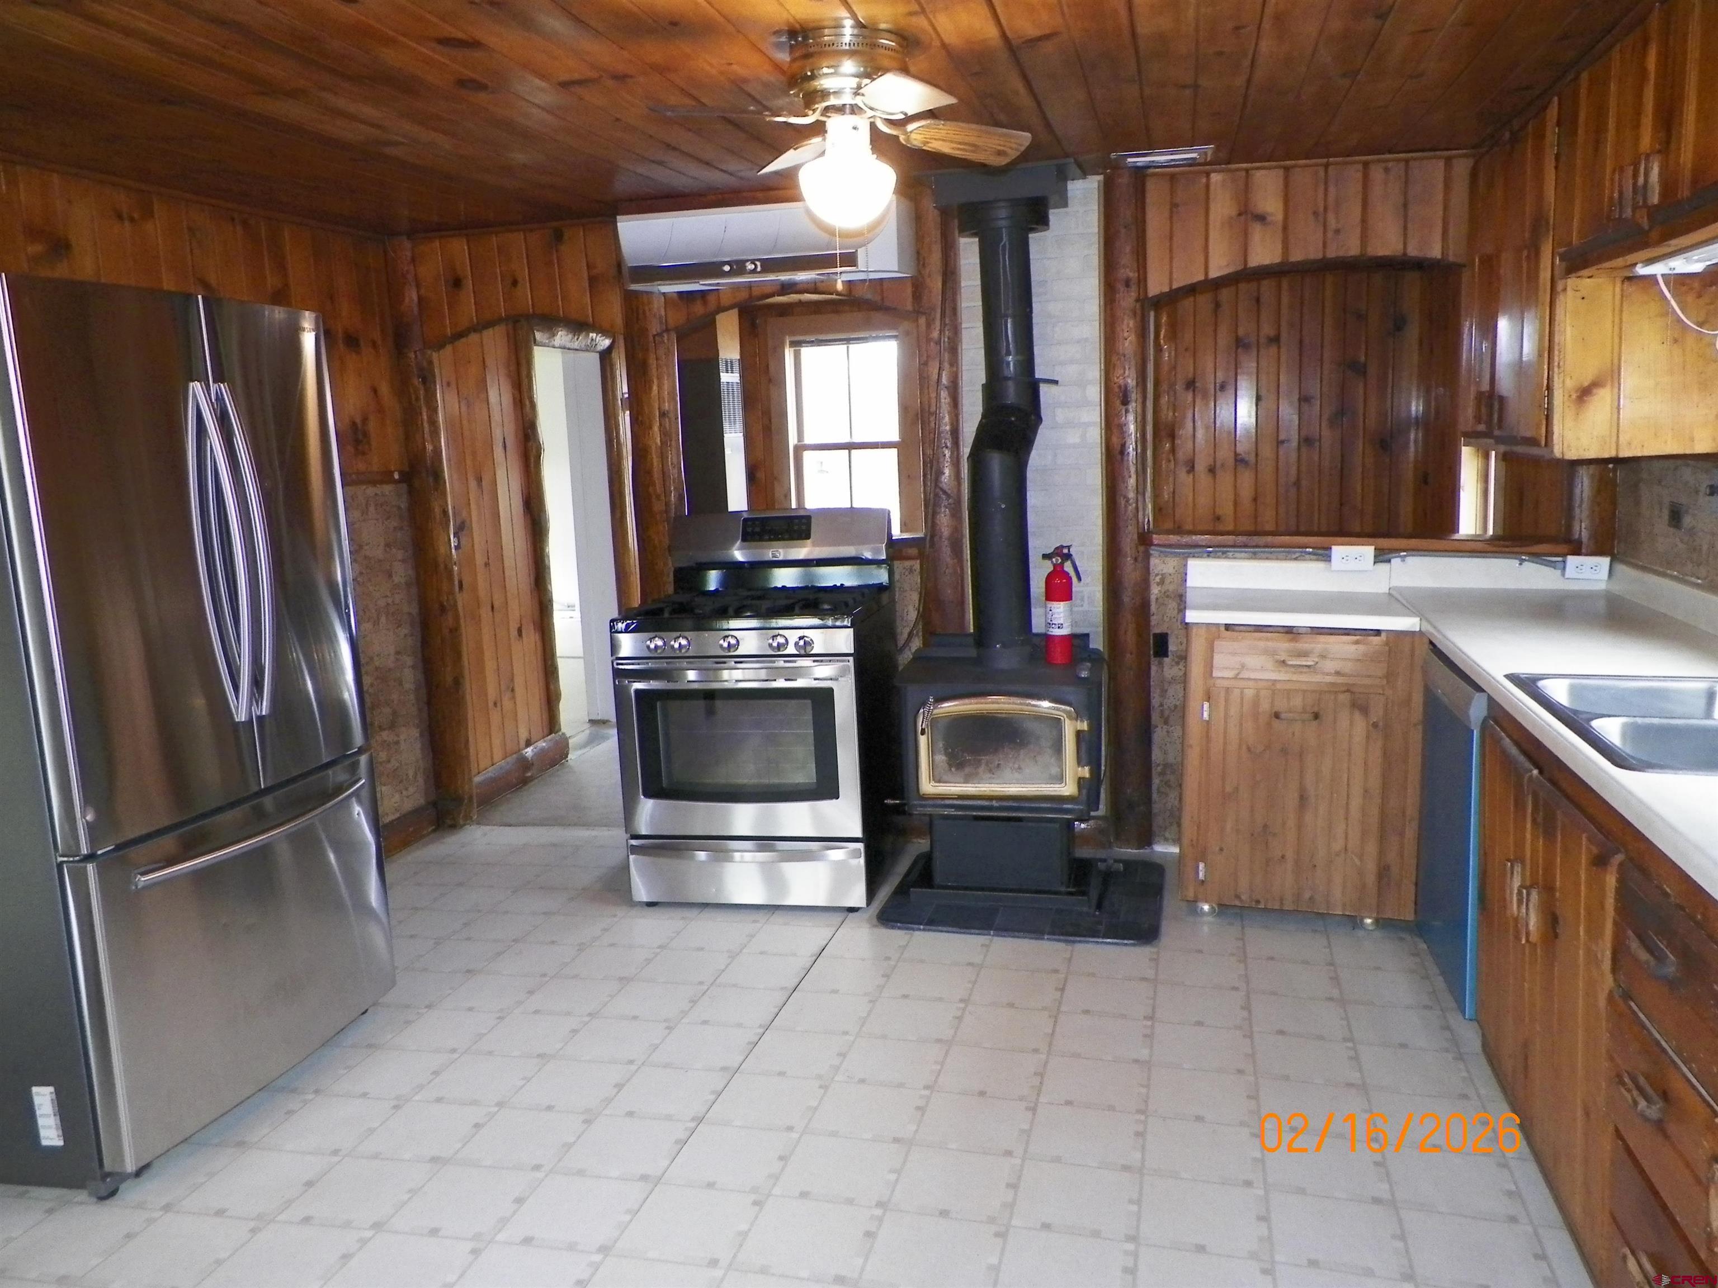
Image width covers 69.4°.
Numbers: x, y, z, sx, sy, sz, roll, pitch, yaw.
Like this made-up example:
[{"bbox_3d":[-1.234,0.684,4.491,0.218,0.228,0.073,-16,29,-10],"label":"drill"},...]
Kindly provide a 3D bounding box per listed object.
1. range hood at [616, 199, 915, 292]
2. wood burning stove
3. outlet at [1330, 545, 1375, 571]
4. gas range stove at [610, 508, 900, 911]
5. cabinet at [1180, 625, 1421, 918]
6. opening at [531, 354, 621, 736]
[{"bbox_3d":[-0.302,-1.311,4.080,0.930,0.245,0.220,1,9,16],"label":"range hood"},{"bbox_3d":[0.441,-0.334,3.848,0.595,2.201,0.615,1,9,15],"label":"wood burning stove"},{"bbox_3d":[1.579,-0.272,3.968,0.127,0.074,0.040,1,9,15],"label":"outlet"},{"bbox_3d":[-0.316,0.195,4.087,0.753,1.190,0.684,0,9,9],"label":"gas range stove"},{"bbox_3d":[1.333,0.328,3.825,0.639,0.833,0.595,1,9,15],"label":"cabinet"},{"bbox_3d":[-1.354,-0.434,5.977,0.139,1.933,0.684,1,9,15],"label":"opening"}]

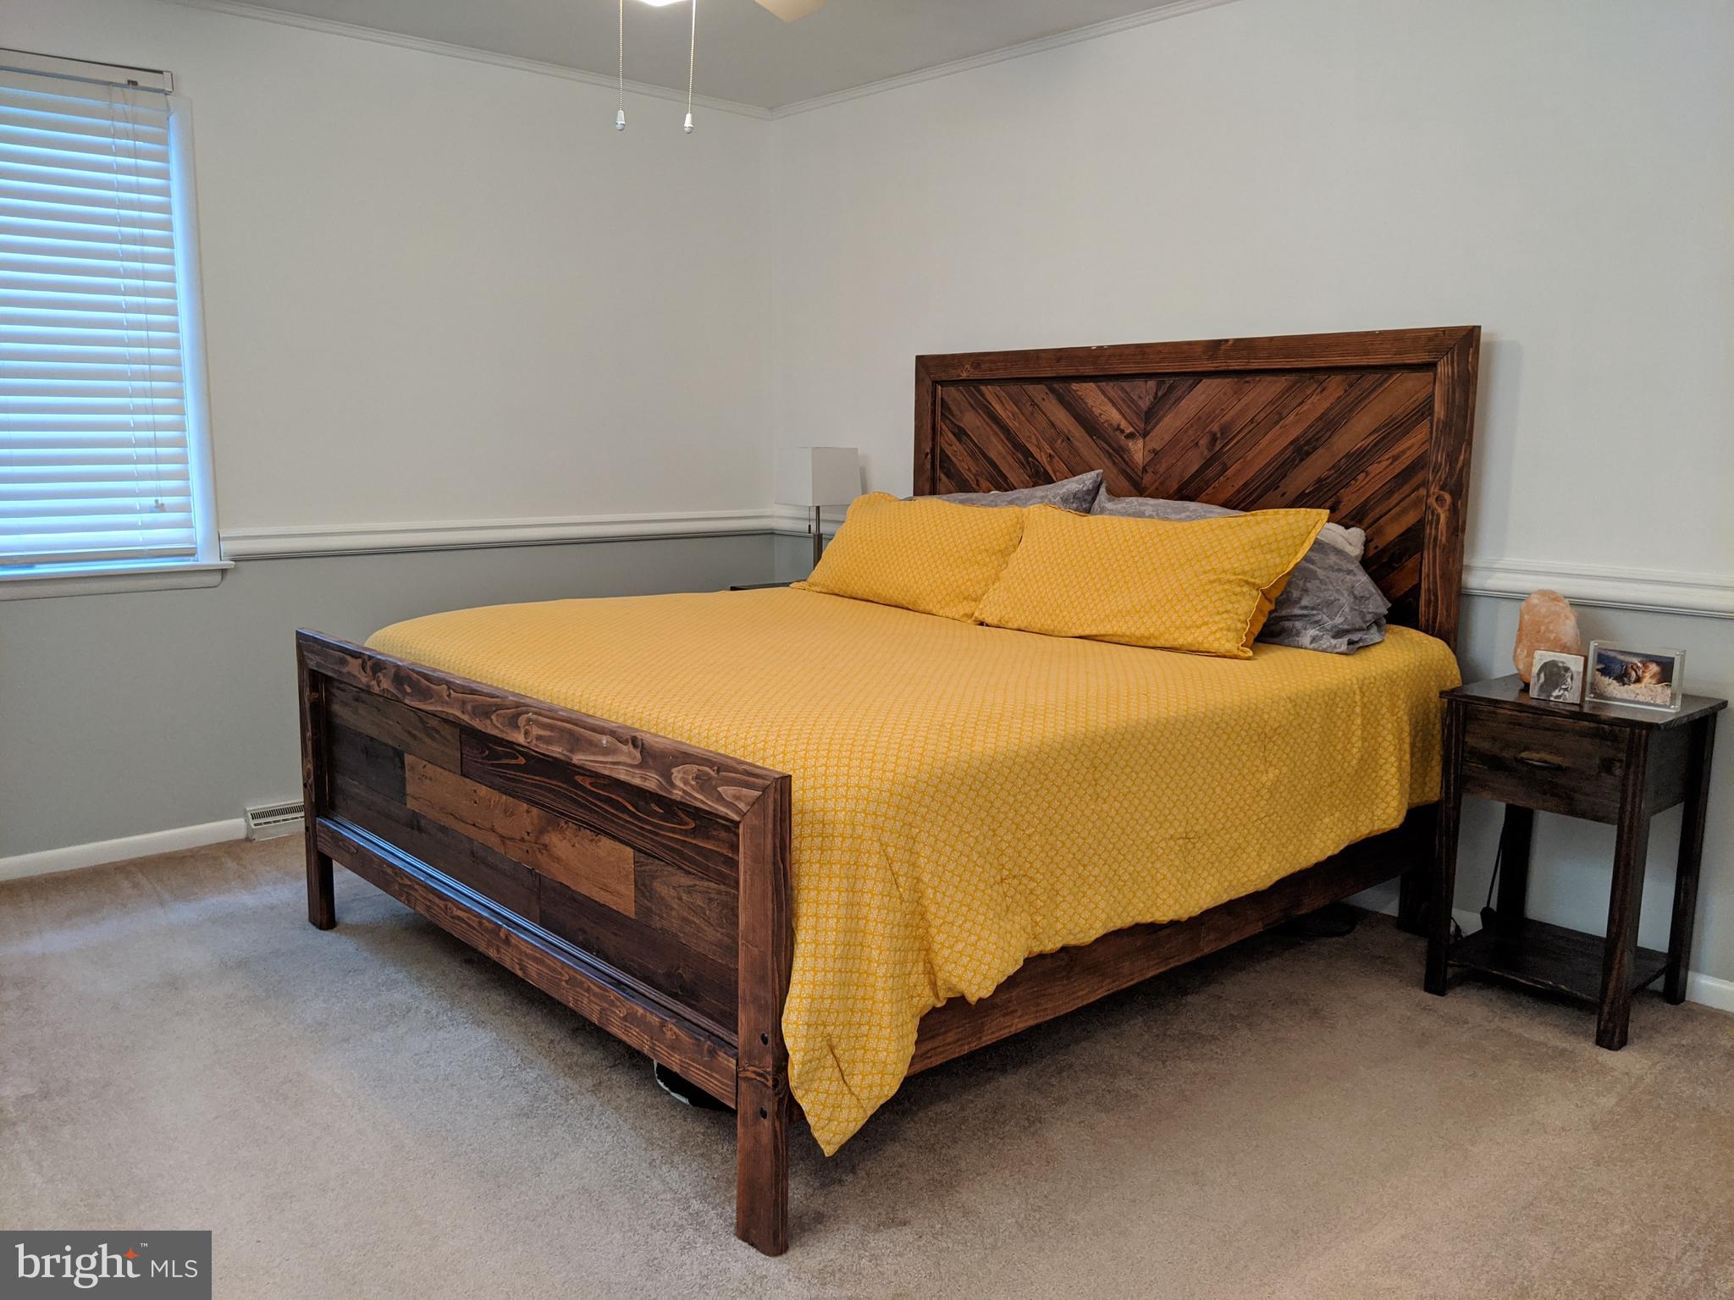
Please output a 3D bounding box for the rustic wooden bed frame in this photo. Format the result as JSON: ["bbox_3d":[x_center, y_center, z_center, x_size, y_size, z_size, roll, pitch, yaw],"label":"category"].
[{"bbox_3d":[0.029,-0.040,3.407,2.188,1.543,1.996,-7,12,-41],"label":"rustic wooden bed frame"}]

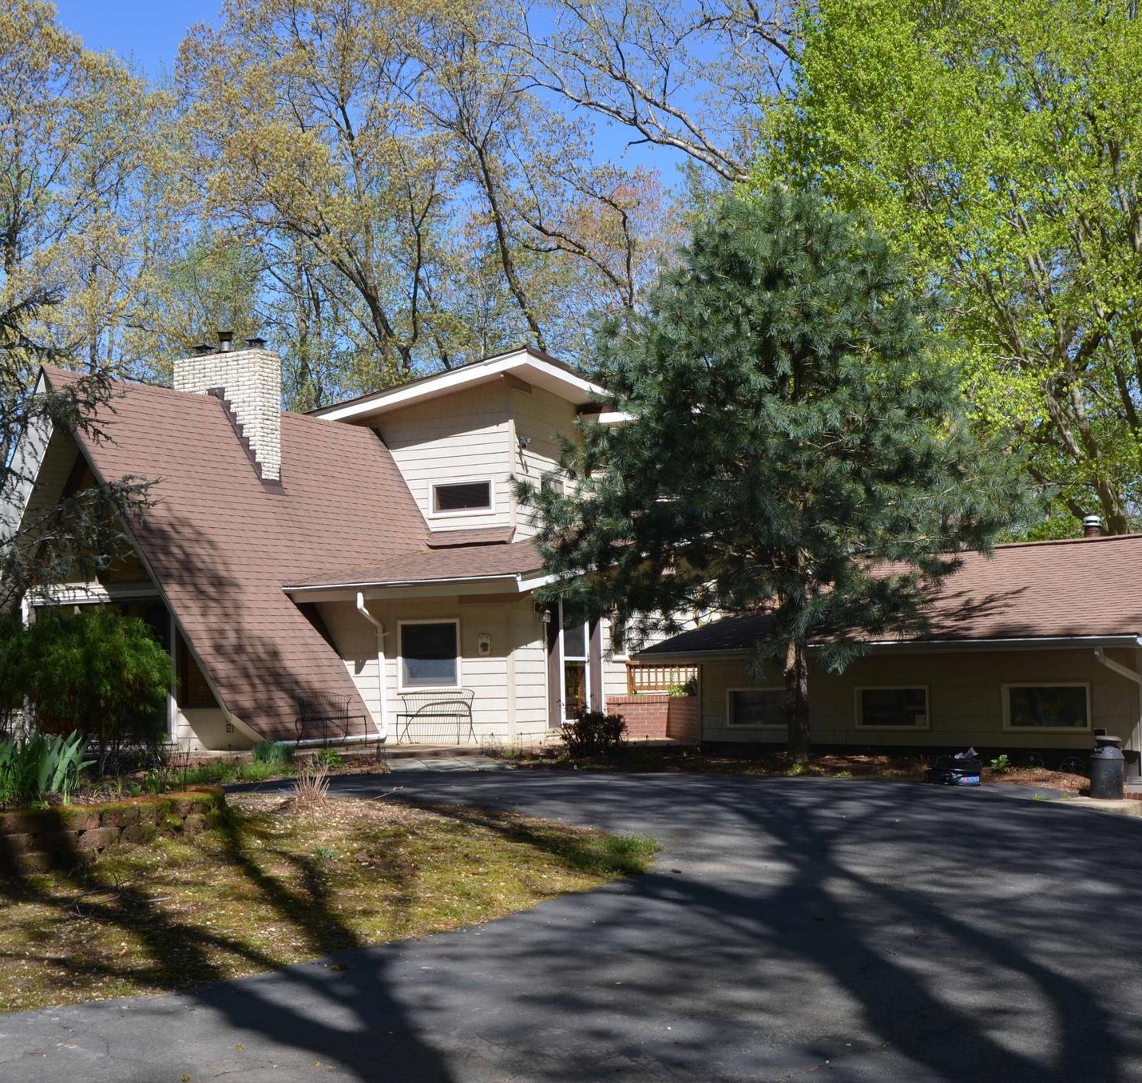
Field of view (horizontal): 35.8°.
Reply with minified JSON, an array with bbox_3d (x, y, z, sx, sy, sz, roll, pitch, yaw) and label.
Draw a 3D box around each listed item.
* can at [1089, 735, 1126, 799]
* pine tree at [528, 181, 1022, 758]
[{"bbox_3d":[5.616,2.366,18.500,0.345,0.650,0.345,0,-6,0],"label":"can"},{"bbox_3d":[2.630,-0.910,22.550,6.200,7.350,5.900,0,-6,0],"label":"pine tree"}]

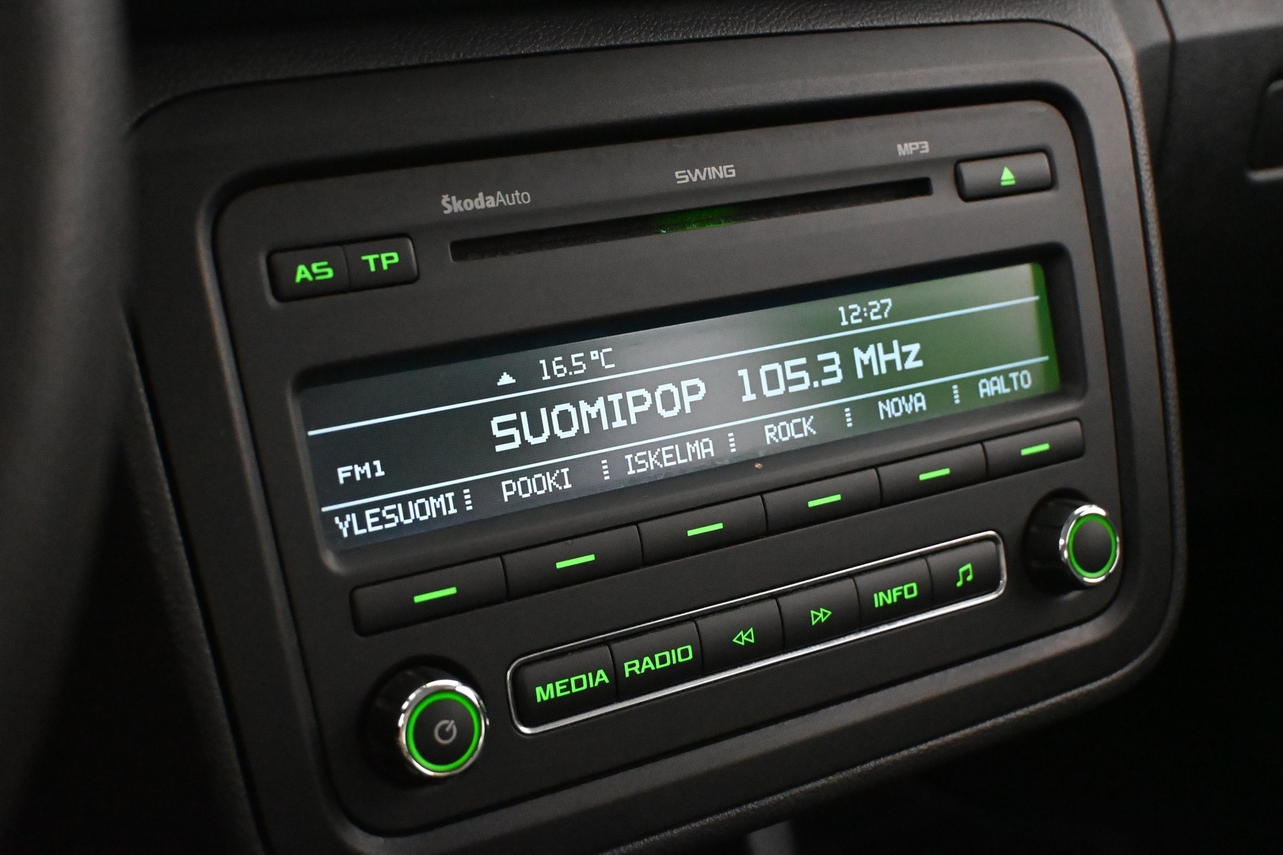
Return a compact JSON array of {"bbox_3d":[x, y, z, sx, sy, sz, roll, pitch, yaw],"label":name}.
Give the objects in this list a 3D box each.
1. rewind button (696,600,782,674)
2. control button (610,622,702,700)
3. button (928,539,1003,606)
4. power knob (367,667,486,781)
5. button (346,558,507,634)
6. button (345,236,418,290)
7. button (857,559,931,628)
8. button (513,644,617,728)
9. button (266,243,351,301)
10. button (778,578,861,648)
[{"bbox_3d":[0.022,0.046,0.370,0.021,0.012,0.004,-12,4,-28],"label":"rewind button"},{"bbox_3d":[0.003,0.050,0.360,0.021,0.012,0.004,-12,4,-28],"label":"control button"},{"bbox_3d":[0.077,0.035,0.401,0.021,0.012,0.004,-12,4,-28],"label":"button"},{"bbox_3d":[-0.041,0.059,0.330,0.022,0.022,0.011,-12,4,-28],"label":"power knob"},{"bbox_3d":[-0.042,0.034,0.336,0.033,0.009,0.004,-12,4,-28],"label":"button"},{"bbox_3d":[-0.052,-0.033,0.332,0.015,0.009,0.004,-12,4,-28],"label":"button"},{"bbox_3d":[0.059,0.039,0.391,0.021,0.012,0.004,-12,4,-28],"label":"button"},{"bbox_3d":[-0.016,0.054,0.350,0.022,0.012,0.004,-12,4,-28],"label":"button"},{"bbox_3d":[-0.064,-0.030,0.325,0.015,0.009,0.004,-12,4,-28],"label":"button"},{"bbox_3d":[0.040,0.042,0.380,0.021,0.012,0.004,-12,4,-28],"label":"button"}]

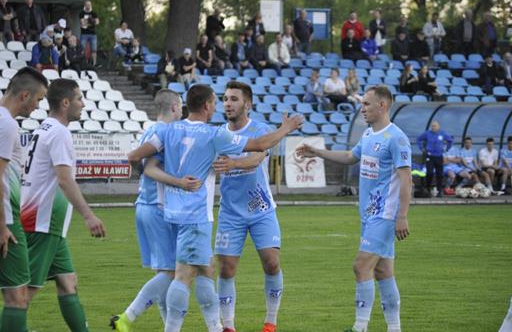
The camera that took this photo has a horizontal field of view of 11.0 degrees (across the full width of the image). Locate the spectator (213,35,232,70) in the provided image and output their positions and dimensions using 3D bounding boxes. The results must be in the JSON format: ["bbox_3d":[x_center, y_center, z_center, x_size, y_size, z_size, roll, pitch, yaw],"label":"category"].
[{"bbox_3d":[-0.901,-2.841,70.382,0.530,1.260,0.780,0,1,-35],"label":"spectator"}]

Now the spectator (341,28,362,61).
[{"bbox_3d":[2.629,-3.083,72.351,0.550,1.270,0.750,0,1,-20],"label":"spectator"}]

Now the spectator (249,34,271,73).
[{"bbox_3d":[0.106,-2.841,70.715,0.560,1.270,0.780,0,1,-20],"label":"spectator"}]

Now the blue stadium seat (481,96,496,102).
[{"bbox_3d":[6.053,-1.666,68.920,0.430,0.310,0.410,0,1,-21],"label":"blue stadium seat"}]

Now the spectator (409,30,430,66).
[{"bbox_3d":[4.459,-3.030,72.000,0.540,1.250,0.750,0,1,-20],"label":"spectator"}]

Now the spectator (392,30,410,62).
[{"bbox_3d":[4.020,-3.110,72.881,0.530,1.270,0.750,0,1,-20],"label":"spectator"}]

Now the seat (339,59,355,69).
[{"bbox_3d":[2.439,-2.735,71.587,0.430,0.270,0.400,0,1,-20],"label":"seat"}]

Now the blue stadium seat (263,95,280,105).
[{"bbox_3d":[0.402,-1.630,66.710,0.430,0.310,0.410,0,1,-21],"label":"blue stadium seat"}]

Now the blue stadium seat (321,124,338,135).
[{"bbox_3d":[1.808,-0.892,64.880,0.430,0.310,0.410,0,1,-21],"label":"blue stadium seat"}]

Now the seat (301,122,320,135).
[{"bbox_3d":[1.344,-0.921,65.744,0.420,0.290,0.400,0,1,-18],"label":"seat"}]

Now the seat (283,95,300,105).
[{"bbox_3d":[0.914,-1.668,67.647,0.430,0.270,0.400,0,1,-20],"label":"seat"}]

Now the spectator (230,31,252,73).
[{"bbox_3d":[-0.331,-2.916,70.384,0.570,1.270,0.750,0,1,-20],"label":"spectator"}]

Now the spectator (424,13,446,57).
[{"bbox_3d":[4.879,-3.321,72.600,0.600,1.750,0.400,0,1,-8],"label":"spectator"}]

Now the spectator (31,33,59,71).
[{"bbox_3d":[-5.422,-2.692,68.097,0.620,1.250,0.780,0,1,-15],"label":"spectator"}]

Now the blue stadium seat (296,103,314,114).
[{"bbox_3d":[1.239,-1.432,66.500,0.430,0.310,0.400,0,1,-15],"label":"blue stadium seat"}]

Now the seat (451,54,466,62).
[{"bbox_3d":[5.459,-2.852,71.600,0.430,0.310,0.400,0,1,-15],"label":"seat"}]

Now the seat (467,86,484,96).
[{"bbox_3d":[5.838,-1.982,70.386,0.420,0.290,0.400,0,1,-18],"label":"seat"}]

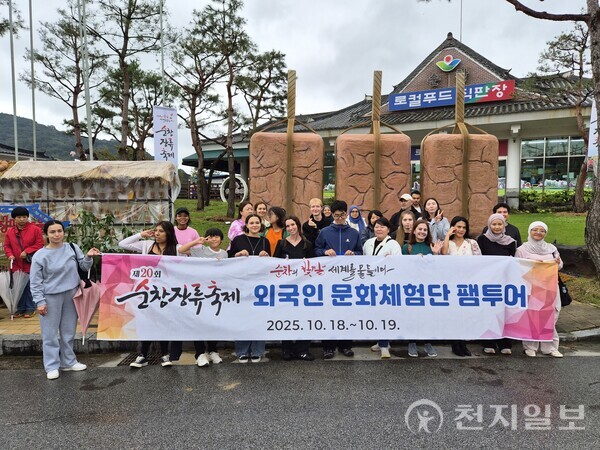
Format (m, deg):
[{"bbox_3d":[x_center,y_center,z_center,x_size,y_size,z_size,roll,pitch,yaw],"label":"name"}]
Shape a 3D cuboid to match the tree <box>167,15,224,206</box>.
[{"bbox_3d":[-4.062,-4.336,15.800,2.400,7.800,2.300,-1,3,-11],"label":"tree"}]

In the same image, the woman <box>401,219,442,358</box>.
[{"bbox_3d":[1.380,0.716,4.530,0.480,1.570,0.400,0,3,12],"label":"woman"}]

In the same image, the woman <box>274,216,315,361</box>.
[{"bbox_3d":[-0.063,0.713,4.550,0.470,1.620,0.380,0,3,-2],"label":"woman"}]

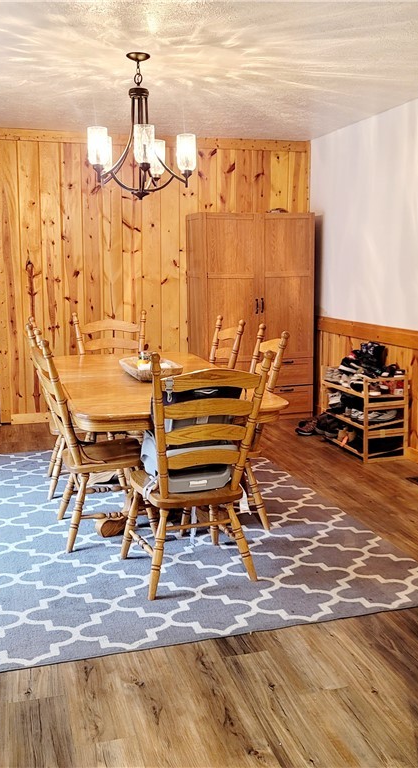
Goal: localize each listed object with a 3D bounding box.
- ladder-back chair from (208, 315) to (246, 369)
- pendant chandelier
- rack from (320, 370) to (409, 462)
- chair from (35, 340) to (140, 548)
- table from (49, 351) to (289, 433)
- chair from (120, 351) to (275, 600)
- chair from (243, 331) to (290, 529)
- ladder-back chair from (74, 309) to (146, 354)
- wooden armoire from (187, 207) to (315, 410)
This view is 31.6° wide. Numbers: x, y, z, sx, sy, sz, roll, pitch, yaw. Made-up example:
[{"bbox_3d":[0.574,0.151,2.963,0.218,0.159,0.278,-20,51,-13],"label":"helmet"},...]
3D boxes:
[{"bbox_3d":[-0.116,0.104,4.688,0.573,1.040,0.515,-3,10,-15],"label":"ladder-back chair"},{"bbox_3d":[-0.373,-1.398,4.059,0.620,0.752,0.610,-3,10,-15],"label":"pendant chandelier"},{"bbox_3d":[1.134,0.193,5.397,0.350,0.595,0.640,-4,10,-21],"label":"rack"},{"bbox_3d":[-0.565,0.250,3.709,0.560,1.020,0.500,-3,10,-18],"label":"chair"},{"bbox_3d":[-0.334,0.339,4.138,0.970,0.760,2.070,-3,10,-15],"label":"table"},{"bbox_3d":[-0.080,0.333,3.190,0.500,1.020,0.570,-3,10,-19],"label":"chair"},{"bbox_3d":[0.086,0.220,3.995,0.573,1.040,0.515,-2,10,-10],"label":"chair"},{"bbox_3d":[-0.623,0.044,5.056,0.515,1.040,0.573,-3,10,-17],"label":"ladder-back chair"},{"bbox_3d":[0.370,-0.601,6.616,1.020,1.795,0.525,-3,10,-15],"label":"wooden armoire"}]

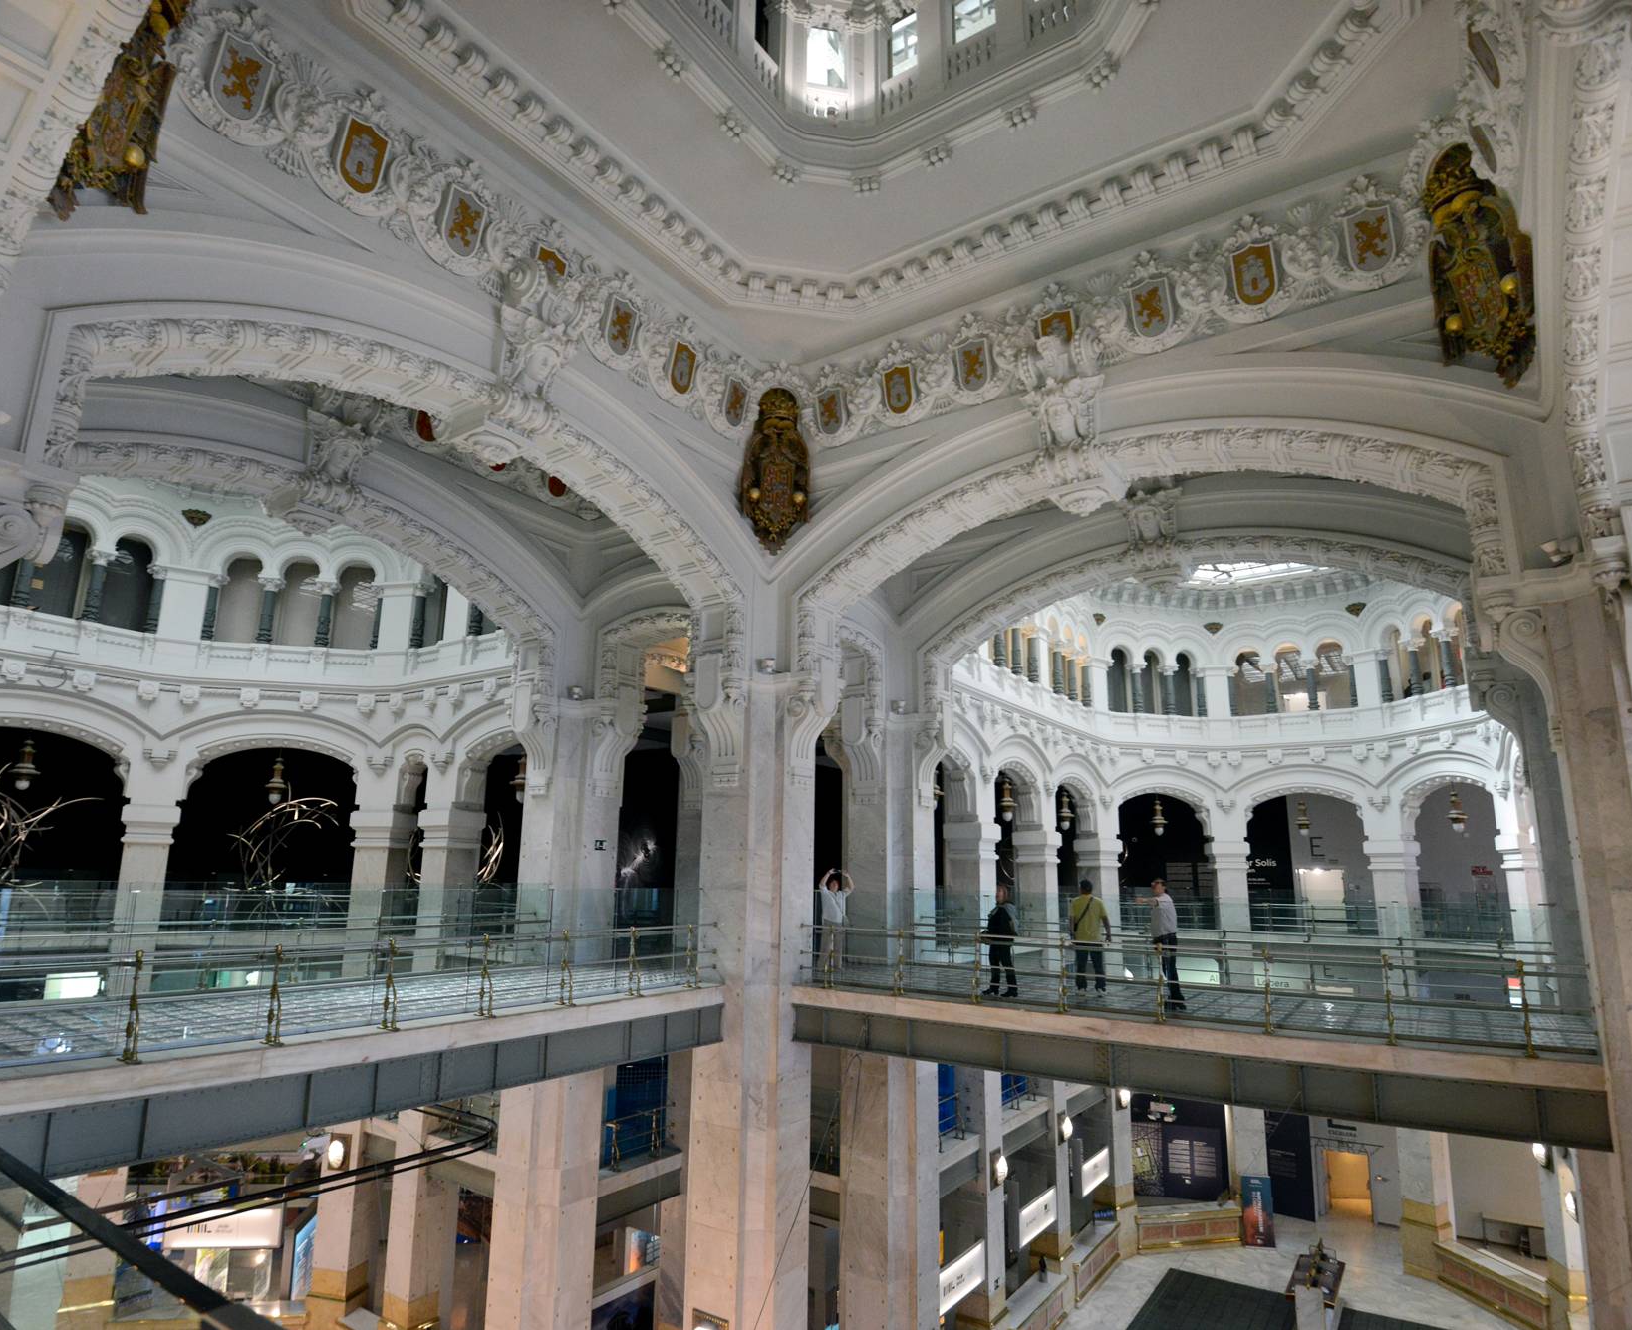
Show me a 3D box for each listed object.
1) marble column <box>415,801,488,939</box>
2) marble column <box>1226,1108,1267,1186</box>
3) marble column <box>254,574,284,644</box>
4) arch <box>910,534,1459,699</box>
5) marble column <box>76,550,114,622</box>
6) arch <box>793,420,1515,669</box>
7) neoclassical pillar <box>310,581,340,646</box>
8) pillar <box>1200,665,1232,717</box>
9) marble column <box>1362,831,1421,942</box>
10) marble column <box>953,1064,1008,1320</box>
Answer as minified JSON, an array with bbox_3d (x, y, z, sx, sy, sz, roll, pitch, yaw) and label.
[{"bbox_3d":[-8.093,4.573,19.636,0.950,2.950,0.950,-8,-15,35],"label":"marble column"},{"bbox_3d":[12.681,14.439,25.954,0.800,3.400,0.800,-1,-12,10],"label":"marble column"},{"bbox_3d":[-13.214,-1.352,21.361,0.560,1.630,0.560,4,-12,-14],"label":"marble column"},{"bbox_3d":[6.412,-1.035,16.302,9.939,2.700,0.891,-8,-15,34],"label":"arch"},{"bbox_3d":[-13.904,-1.532,17.185,0.450,1.512,0.450,-8,-15,35],"label":"marble column"},{"bbox_3d":[4.002,-1.874,13.267,10.064,2.950,0.990,-8,-15,34],"label":"arch"},{"bbox_3d":[-10.491,-1.085,18.983,0.450,1.501,0.450,3,-12,-9],"label":"neoclassical pillar"},{"bbox_3d":[12.050,0.832,26.352,0.780,1.615,0.639,-6,-14,28],"label":"pillar"},{"bbox_3d":[16.290,6.187,25.052,0.950,2.950,0.950,8,-14,-31],"label":"marble column"},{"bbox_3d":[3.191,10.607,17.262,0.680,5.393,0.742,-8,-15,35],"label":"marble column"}]

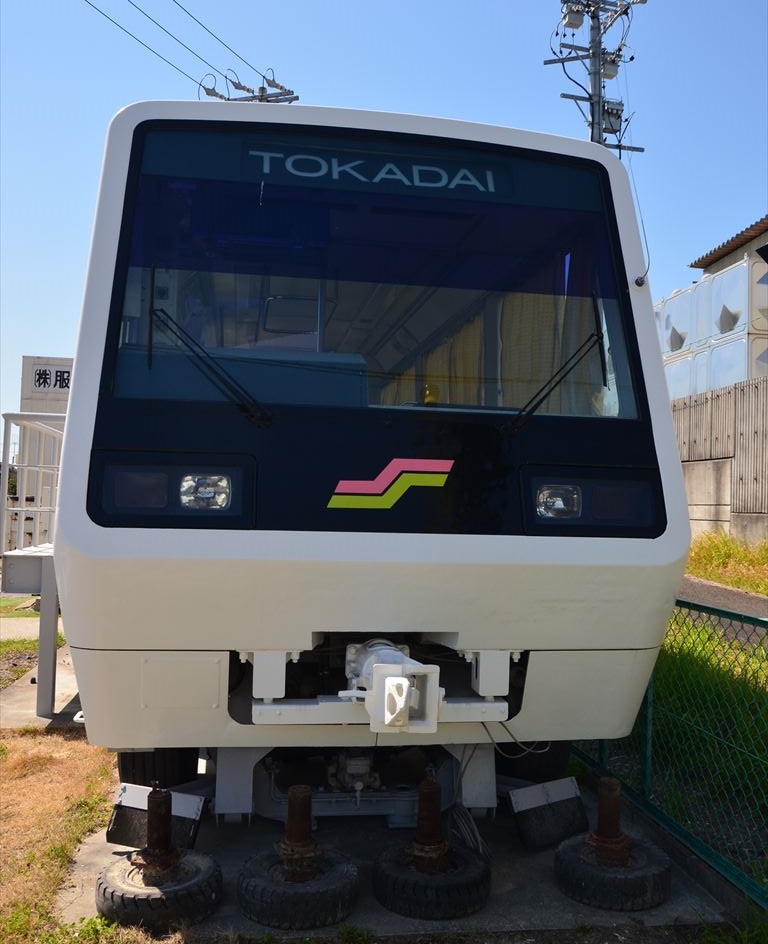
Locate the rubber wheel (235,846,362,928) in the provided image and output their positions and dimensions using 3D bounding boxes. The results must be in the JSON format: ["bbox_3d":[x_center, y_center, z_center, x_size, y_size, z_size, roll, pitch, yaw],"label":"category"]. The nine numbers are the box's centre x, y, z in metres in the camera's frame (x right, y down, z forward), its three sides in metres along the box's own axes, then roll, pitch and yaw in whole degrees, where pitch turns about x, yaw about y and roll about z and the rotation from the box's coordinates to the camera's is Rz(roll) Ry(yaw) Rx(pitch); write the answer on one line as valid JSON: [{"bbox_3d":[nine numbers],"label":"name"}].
[{"bbox_3d":[-0.337,1.625,3.387,0.470,0.132,0.470,1,-2,0],"label":"rubber wheel"}]

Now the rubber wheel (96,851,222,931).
[{"bbox_3d":[-0.866,1.617,3.350,0.470,0.132,0.470,1,-2,0],"label":"rubber wheel"}]

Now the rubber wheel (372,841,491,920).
[{"bbox_3d":[0.191,1.635,3.480,0.470,0.132,0.470,1,-2,0],"label":"rubber wheel"}]

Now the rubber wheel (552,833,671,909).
[{"bbox_3d":[0.942,1.647,3.578,0.470,0.132,0.470,1,-2,0],"label":"rubber wheel"}]

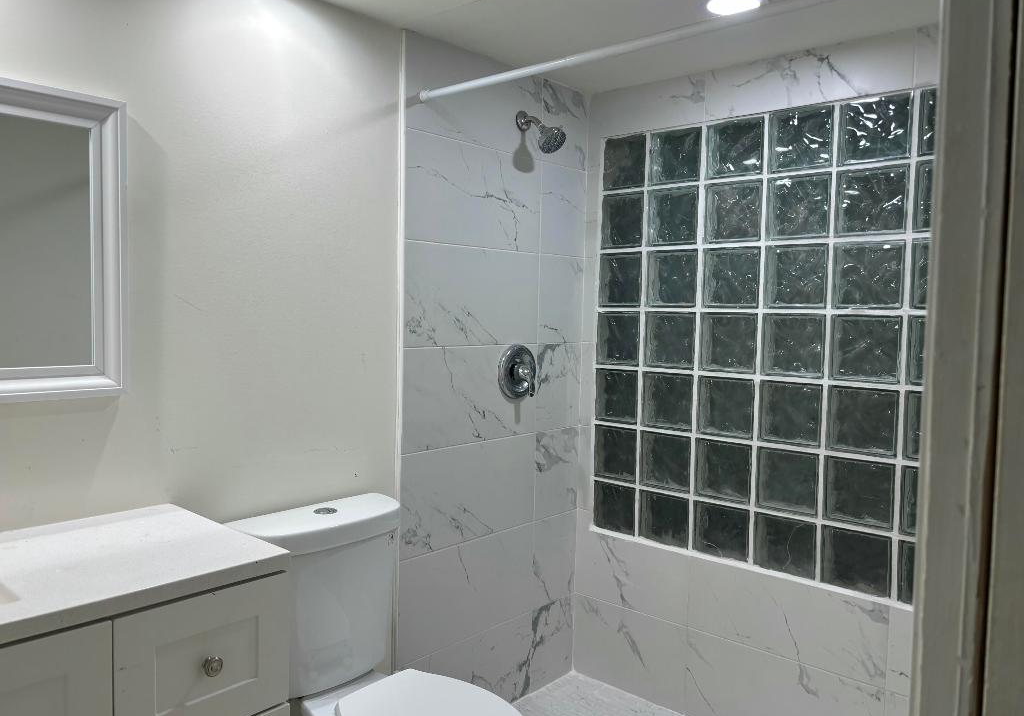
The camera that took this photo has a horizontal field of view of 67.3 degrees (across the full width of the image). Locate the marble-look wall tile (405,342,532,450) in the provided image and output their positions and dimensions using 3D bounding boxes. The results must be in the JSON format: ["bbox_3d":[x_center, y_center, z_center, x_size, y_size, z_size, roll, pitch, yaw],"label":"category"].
[{"bbox_3d":[-0.117,0.116,2.390,0.010,0.304,0.593,4,4,42],"label":"marble-look wall tile"}]

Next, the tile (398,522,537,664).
[{"bbox_3d":[-0.130,0.726,2.426,0.012,0.308,0.602,4,4,41],"label":"tile"}]

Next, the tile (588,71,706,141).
[{"bbox_3d":[0.446,-0.842,2.600,0.459,0.167,0.012,4,4,41],"label":"tile"}]

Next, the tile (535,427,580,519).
[{"bbox_3d":[0.158,0.408,2.721,0.010,0.304,0.245,4,4,42],"label":"tile"}]

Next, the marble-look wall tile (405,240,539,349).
[{"bbox_3d":[-0.112,-0.189,2.372,0.010,0.304,0.593,4,4,42],"label":"marble-look wall tile"}]

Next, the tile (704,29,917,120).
[{"bbox_3d":[0.841,-0.815,2.232,0.605,0.155,0.010,4,4,42],"label":"tile"}]

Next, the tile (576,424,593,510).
[{"bbox_3d":[0.274,0.401,2.800,0.067,0.311,0.012,4,4,41],"label":"tile"}]

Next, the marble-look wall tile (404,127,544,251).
[{"bbox_3d":[-0.105,-0.491,2.357,0.012,0.306,0.602,4,4,41],"label":"marble-look wall tile"}]

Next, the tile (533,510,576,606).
[{"bbox_3d":[0.152,0.715,2.746,0.012,0.313,0.249,4,4,41],"label":"tile"}]

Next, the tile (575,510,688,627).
[{"bbox_3d":[0.414,0.721,2.679,0.460,0.304,0.010,4,4,42],"label":"tile"}]

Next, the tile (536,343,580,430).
[{"bbox_3d":[0.165,0.100,2.711,0.012,0.301,0.249,4,4,41],"label":"tile"}]

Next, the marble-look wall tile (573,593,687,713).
[{"bbox_3d":[0.408,1.023,2.696,0.460,0.299,0.010,4,4,42],"label":"marble-look wall tile"}]

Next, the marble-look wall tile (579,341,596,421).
[{"bbox_3d":[0.280,0.095,2.784,0.065,0.299,0.012,4,4,41],"label":"marble-look wall tile"}]

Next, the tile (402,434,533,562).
[{"bbox_3d":[-0.122,0.421,2.408,0.010,0.304,0.593,4,4,42],"label":"tile"}]

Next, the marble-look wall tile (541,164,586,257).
[{"bbox_3d":[0.177,-0.508,2.677,0.012,0.306,0.249,4,4,41],"label":"marble-look wall tile"}]

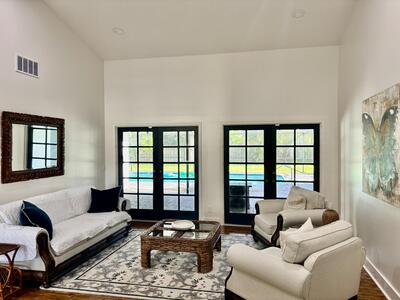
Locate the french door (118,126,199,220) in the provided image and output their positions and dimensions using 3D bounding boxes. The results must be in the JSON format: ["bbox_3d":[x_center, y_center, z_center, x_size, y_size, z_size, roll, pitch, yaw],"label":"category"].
[{"bbox_3d":[-0.918,0.521,6.597,1.856,2.050,0.080,0,1,11],"label":"french door"}]

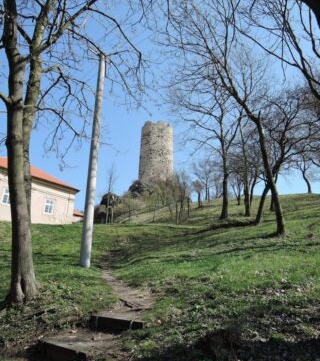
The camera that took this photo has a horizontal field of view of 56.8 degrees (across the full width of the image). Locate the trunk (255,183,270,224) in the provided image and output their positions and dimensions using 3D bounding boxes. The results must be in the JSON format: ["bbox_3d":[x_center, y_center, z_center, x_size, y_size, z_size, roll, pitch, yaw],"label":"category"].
[{"bbox_3d":[6.240,1.407,17.828,0.850,2.544,0.400,-5,-16,19],"label":"trunk"}]

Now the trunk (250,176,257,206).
[{"bbox_3d":[10.597,1.107,33.450,0.650,3.486,0.420,-4,-16,17],"label":"trunk"}]

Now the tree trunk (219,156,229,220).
[{"bbox_3d":[4.786,0.455,22.136,0.600,4.926,0.500,-3,-15,12],"label":"tree trunk"}]

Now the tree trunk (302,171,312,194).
[{"bbox_3d":[18.084,0.232,36.360,1.000,2.788,0.450,-7,-17,26],"label":"tree trunk"}]

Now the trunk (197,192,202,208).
[{"bbox_3d":[6.048,2.901,45.322,0.500,2.494,0.400,-1,-15,8],"label":"trunk"}]

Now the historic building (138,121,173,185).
[{"bbox_3d":[-0.723,-6.891,74.233,8.300,17.289,8.300,1,-15,-1],"label":"historic building"}]

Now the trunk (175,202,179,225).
[{"bbox_3d":[1.490,2.829,26.253,0.220,1.963,0.200,0,-15,3],"label":"trunk"}]

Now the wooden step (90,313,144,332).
[{"bbox_3d":[-0.790,2.648,5.500,1.200,0.200,0.130,-8,-17,29],"label":"wooden step"}]

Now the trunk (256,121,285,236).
[{"bbox_3d":[5.339,-0.241,14.444,1.050,5.761,0.550,-5,-16,20],"label":"trunk"}]

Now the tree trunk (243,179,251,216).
[{"bbox_3d":[7.023,1.408,23.898,0.500,3.085,0.420,-4,-16,16],"label":"tree trunk"}]

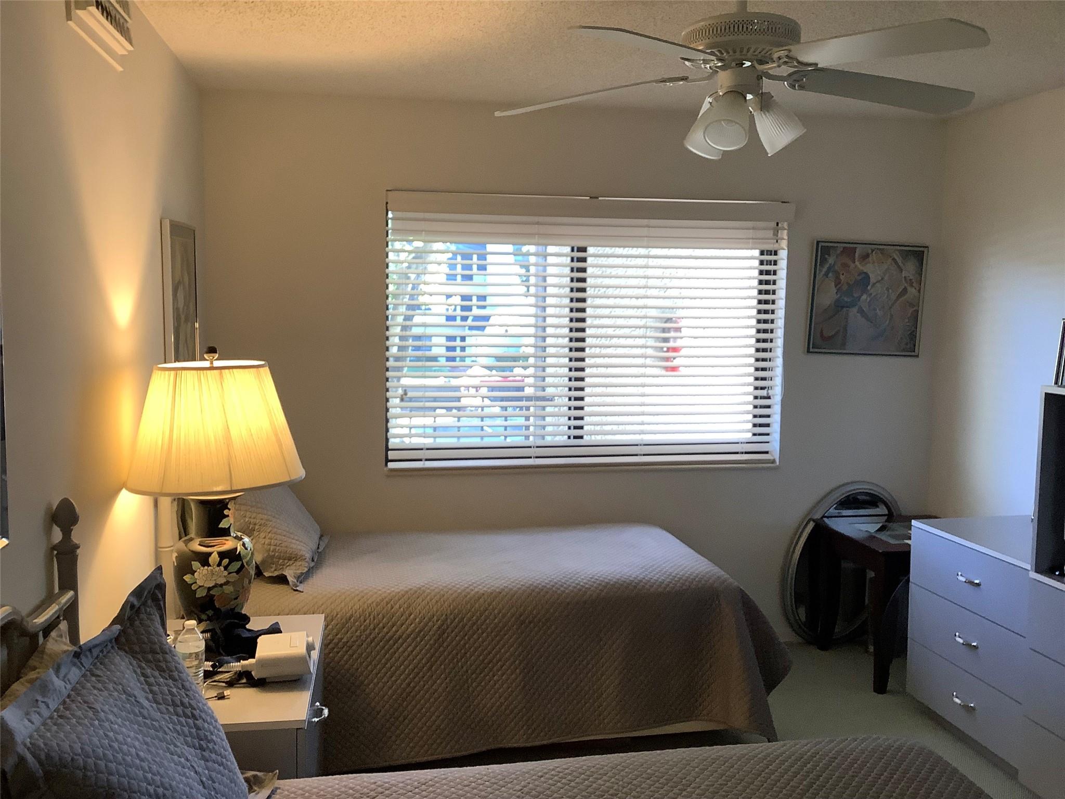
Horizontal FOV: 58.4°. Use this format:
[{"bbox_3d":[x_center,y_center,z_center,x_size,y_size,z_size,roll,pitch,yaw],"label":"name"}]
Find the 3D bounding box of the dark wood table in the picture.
[{"bbox_3d":[1.623,0.881,4.182,0.580,0.604,0.580,0,6,-10],"label":"dark wood table"}]

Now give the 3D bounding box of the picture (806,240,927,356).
[{"bbox_3d":[1.545,-0.455,4.385,0.565,0.513,0.025,2,5,-10],"label":"picture"}]

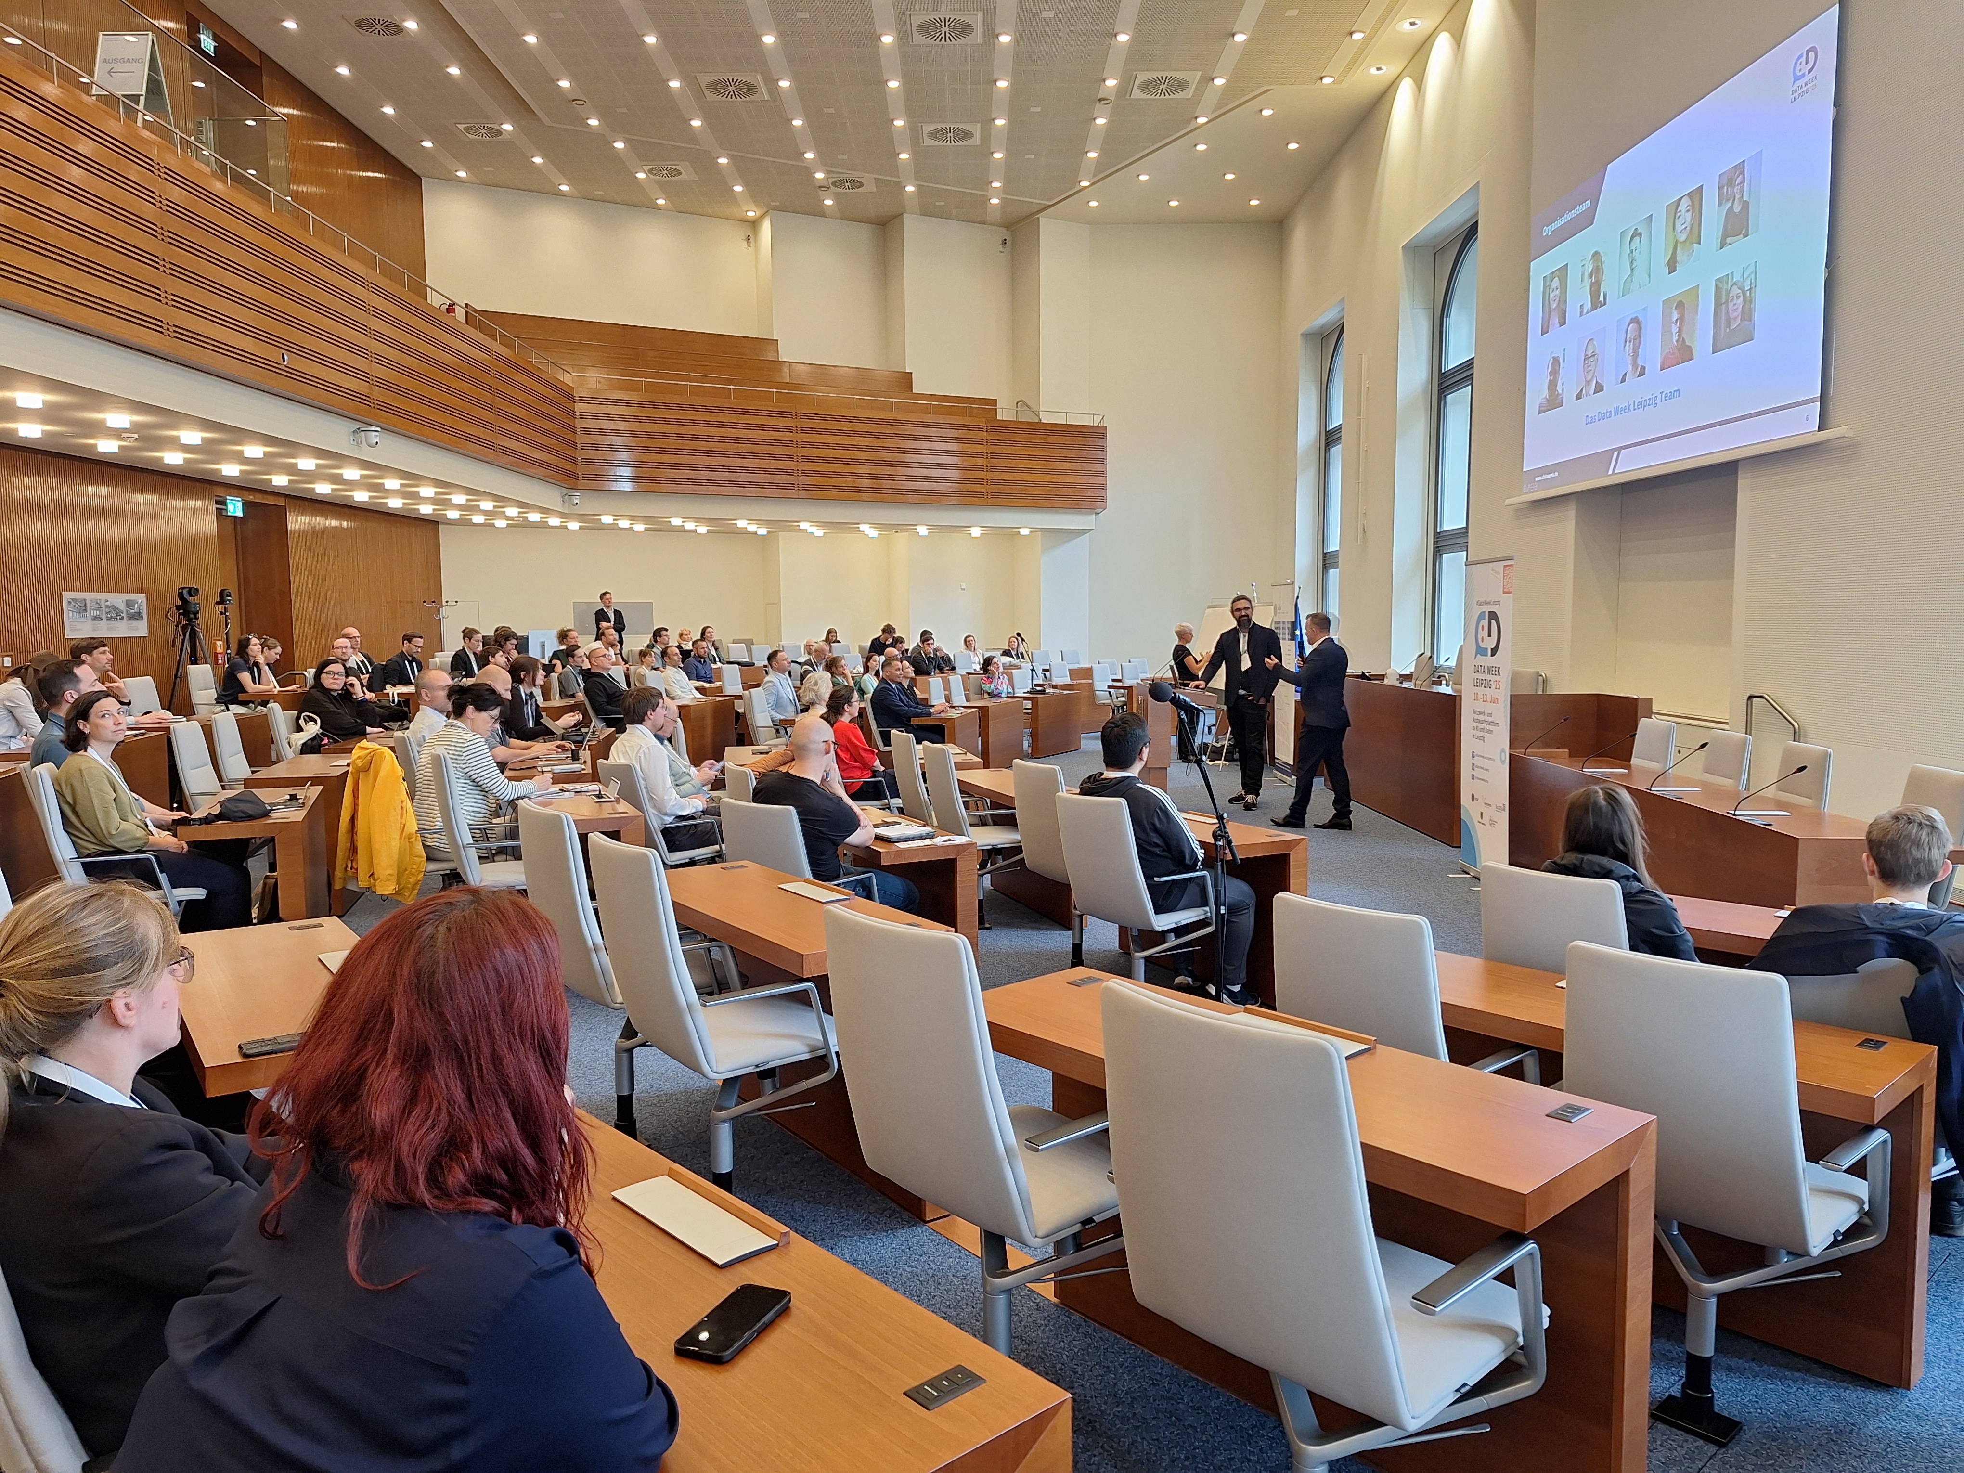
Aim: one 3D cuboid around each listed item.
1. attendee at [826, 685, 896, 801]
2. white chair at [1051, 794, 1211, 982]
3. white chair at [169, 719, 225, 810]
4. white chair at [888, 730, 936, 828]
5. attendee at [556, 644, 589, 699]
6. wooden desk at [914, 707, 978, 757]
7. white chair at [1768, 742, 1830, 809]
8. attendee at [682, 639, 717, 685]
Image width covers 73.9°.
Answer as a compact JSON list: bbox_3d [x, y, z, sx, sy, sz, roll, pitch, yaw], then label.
[{"bbox_3d":[-0.778,0.301,9.072,0.700,1.270,0.480,-2,5,-15],"label":"attendee"},{"bbox_3d":[0.635,0.709,5.451,0.570,0.990,0.555,-5,7,-39],"label":"white chair"},{"bbox_3d":[-4.186,0.450,7.356,0.600,1.020,0.560,-2,5,-18],"label":"white chair"},{"bbox_3d":[-0.212,0.455,8.160,0.620,1.000,0.600,-2,5,-21],"label":"white chair"},{"bbox_3d":[-4.263,-0.312,14.057,0.780,1.347,0.500,0,5,0],"label":"attendee"},{"bbox_3d":[-0.346,0.121,13.640,0.455,0.740,1.290,1,5,11],"label":"wooden desk"},{"bbox_3d":[3.845,0.562,6.578,0.610,1.060,0.600,0,5,4],"label":"white chair"},{"bbox_3d":[-3.416,-0.546,16.515,0.750,1.330,0.500,1,5,18],"label":"attendee"}]

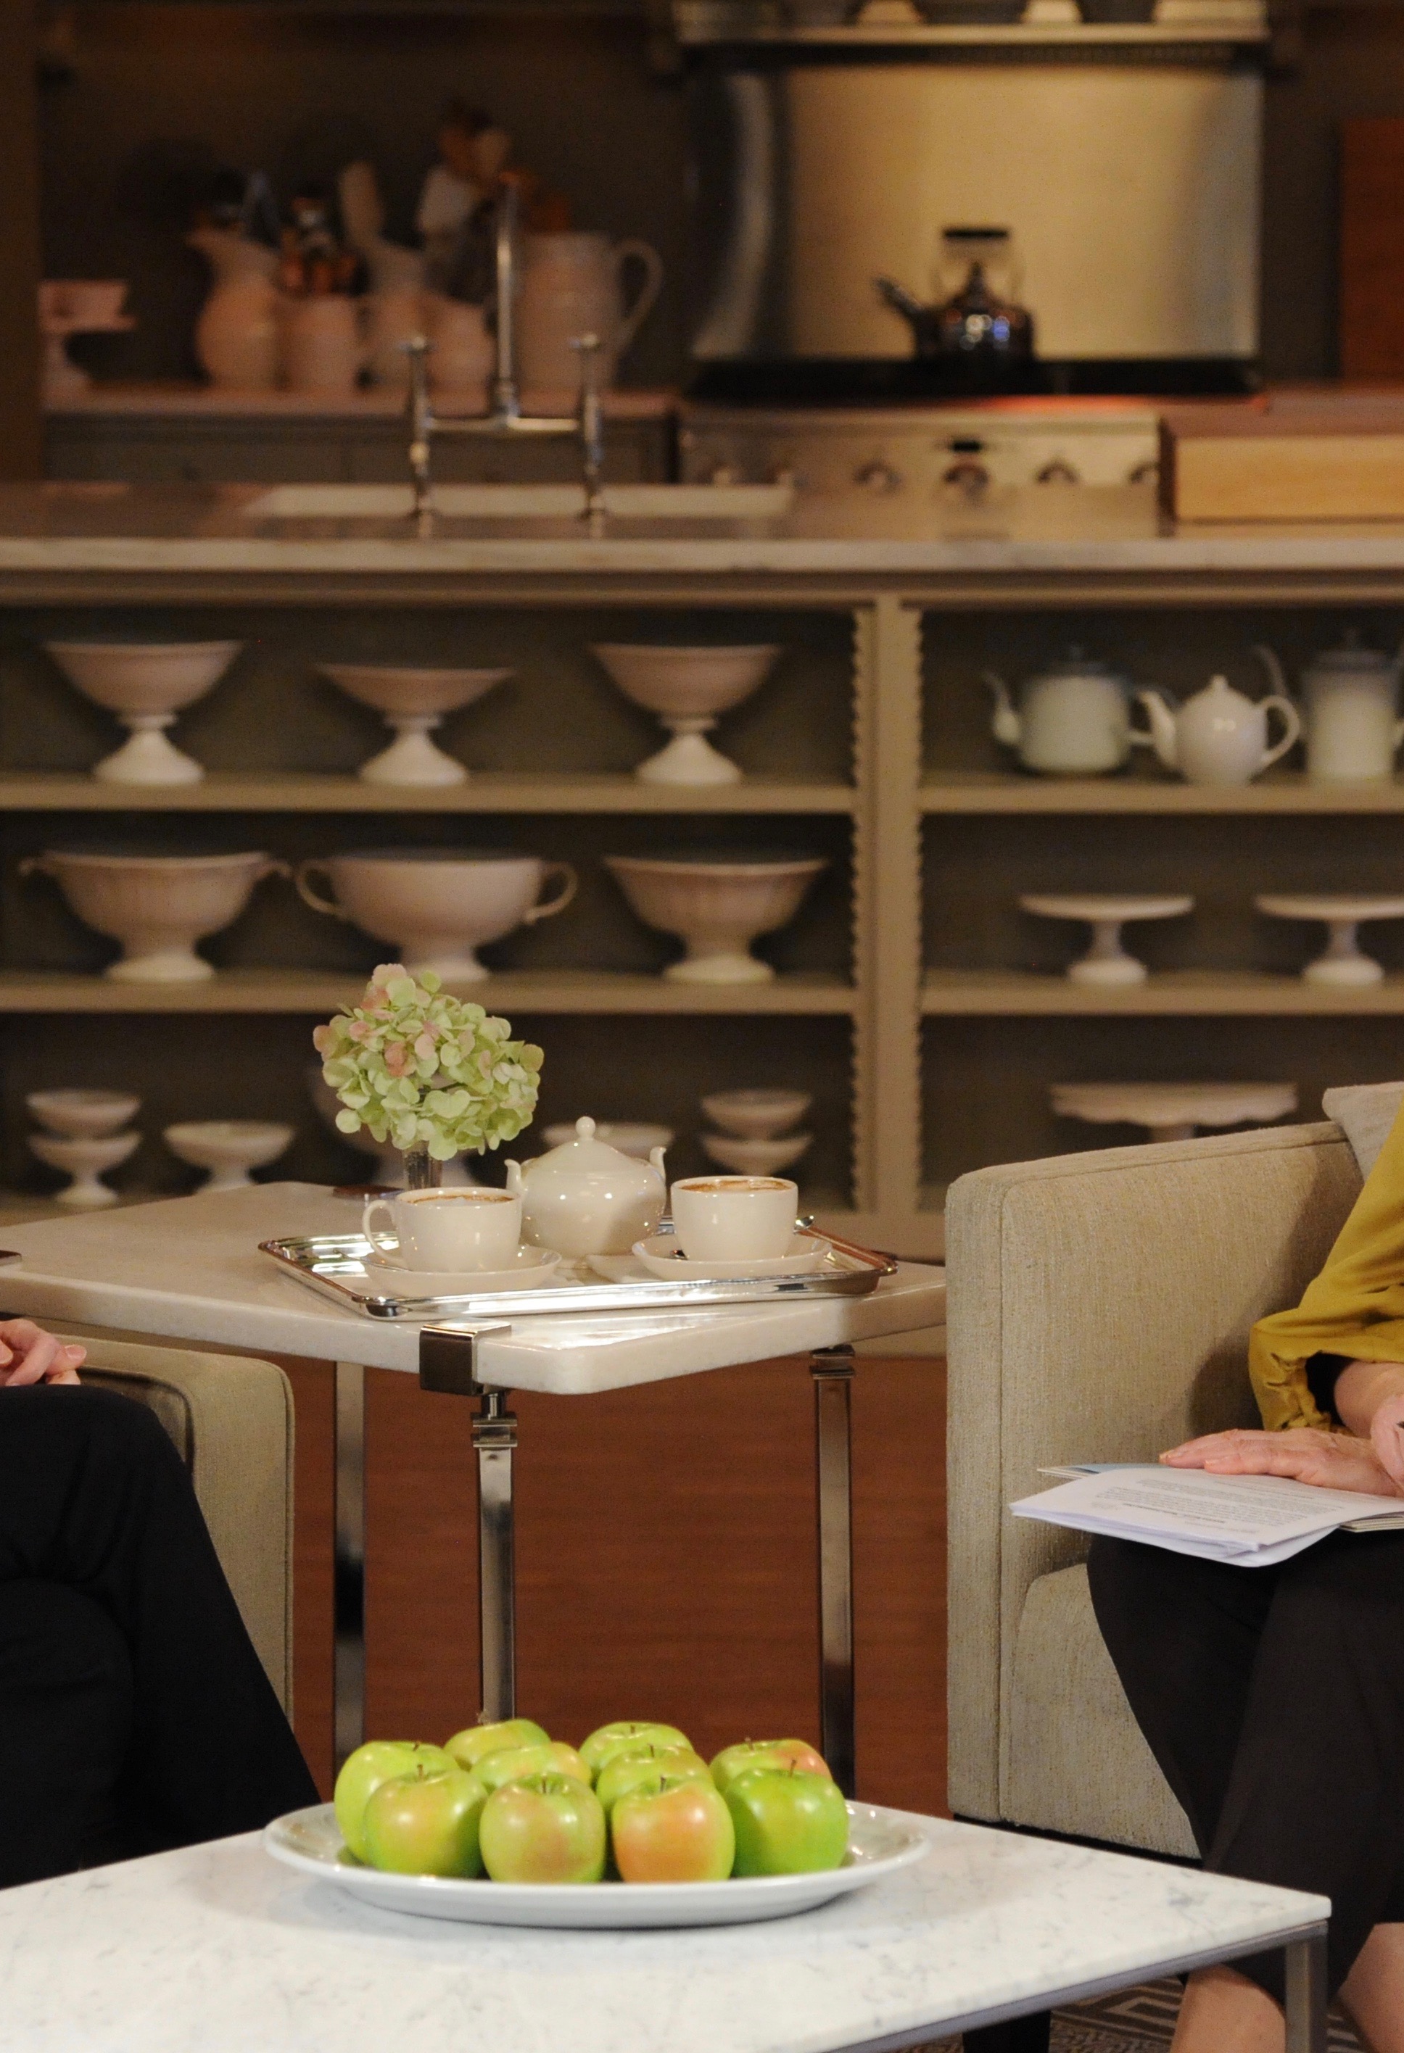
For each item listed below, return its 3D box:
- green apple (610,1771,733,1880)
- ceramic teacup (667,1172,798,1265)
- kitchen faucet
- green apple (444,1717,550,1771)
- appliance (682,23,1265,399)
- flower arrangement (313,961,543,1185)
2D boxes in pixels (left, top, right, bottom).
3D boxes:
[{"bbox_3d":[-0.019,0.501,5.220,0.078,0.073,0.078,0,7,0],"label":"green apple"},{"bbox_3d":[0.026,0.155,6.620,0.100,0.069,0.110,0,7,0],"label":"ceramic teacup"},{"bbox_3d":[-0.235,-0.811,10.017,0.240,0.410,0.250,0,7,0],"label":"kitchen faucet"},{"bbox_3d":[-0.131,0.478,5.380,0.076,0.072,0.076,0,7,0],"label":"green apple"},{"bbox_3d":[0.425,-1.284,13.142,0.920,0.600,0.500,0,7,0],"label":"appliance"},{"bbox_3d":[-0.222,0.027,6.800,0.186,0.160,0.180,0,7,0],"label":"flower arrangement"}]

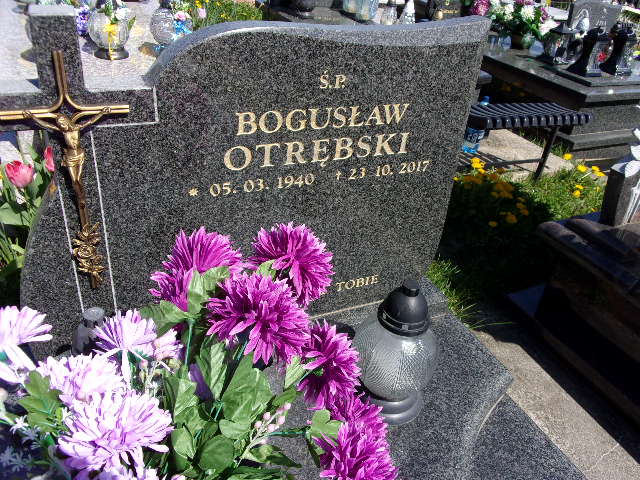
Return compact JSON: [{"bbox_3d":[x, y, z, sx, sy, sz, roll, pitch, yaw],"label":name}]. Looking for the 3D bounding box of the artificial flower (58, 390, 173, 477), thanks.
[{"bbox_3d":[-0.257,0.243,0.650,0.128,0.080,0.100,-9,34,-22],"label":"artificial flower"}]

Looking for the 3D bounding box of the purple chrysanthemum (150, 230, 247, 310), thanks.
[{"bbox_3d":[-0.180,0.043,0.760,0.115,0.095,0.095,4,31,-2],"label":"purple chrysanthemum"}]

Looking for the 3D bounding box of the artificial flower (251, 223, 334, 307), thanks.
[{"bbox_3d":[-0.043,0.038,0.805,0.122,0.085,0.115,-6,76,-18],"label":"artificial flower"}]

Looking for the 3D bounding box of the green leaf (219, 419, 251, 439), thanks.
[{"bbox_3d":[-0.124,0.273,0.750,0.045,0.016,0.035,1,50,-8],"label":"green leaf"}]

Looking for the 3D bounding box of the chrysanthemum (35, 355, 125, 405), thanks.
[{"bbox_3d":[-0.321,0.190,0.700,0.115,0.085,0.085,-13,63,-27],"label":"chrysanthemum"}]

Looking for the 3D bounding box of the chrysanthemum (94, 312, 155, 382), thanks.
[{"bbox_3d":[-0.282,0.154,0.750,0.085,0.080,0.070,-9,34,-22],"label":"chrysanthemum"}]

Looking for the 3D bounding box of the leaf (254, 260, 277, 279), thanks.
[{"bbox_3d":[-0.081,0.042,0.765,0.035,0.018,0.035,0,75,-6],"label":"leaf"}]

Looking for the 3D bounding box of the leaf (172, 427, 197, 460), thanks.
[{"bbox_3d":[-0.174,0.260,0.665,0.036,0.018,0.045,-11,62,-20],"label":"leaf"}]

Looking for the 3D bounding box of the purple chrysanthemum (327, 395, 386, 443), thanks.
[{"bbox_3d":[0.058,0.265,0.755,0.080,0.070,0.090,11,31,10],"label":"purple chrysanthemum"}]

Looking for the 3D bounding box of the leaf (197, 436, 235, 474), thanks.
[{"bbox_3d":[-0.133,0.272,0.660,0.050,0.018,0.055,0,56,-11],"label":"leaf"}]

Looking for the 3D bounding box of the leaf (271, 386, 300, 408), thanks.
[{"bbox_3d":[-0.051,0.234,0.770,0.042,0.015,0.028,-23,57,-22],"label":"leaf"}]

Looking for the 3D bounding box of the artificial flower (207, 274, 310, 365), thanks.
[{"bbox_3d":[-0.083,0.107,0.695,0.130,0.085,0.112,-3,72,-13],"label":"artificial flower"}]

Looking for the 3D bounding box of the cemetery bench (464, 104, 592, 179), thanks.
[{"bbox_3d":[1.145,-0.539,3.020,0.690,0.440,0.238,-9,35,-23],"label":"cemetery bench"}]

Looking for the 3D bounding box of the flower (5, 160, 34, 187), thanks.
[{"bbox_3d":[-0.708,-0.154,1.220,0.062,0.060,0.060,-9,34,-22],"label":"flower"}]

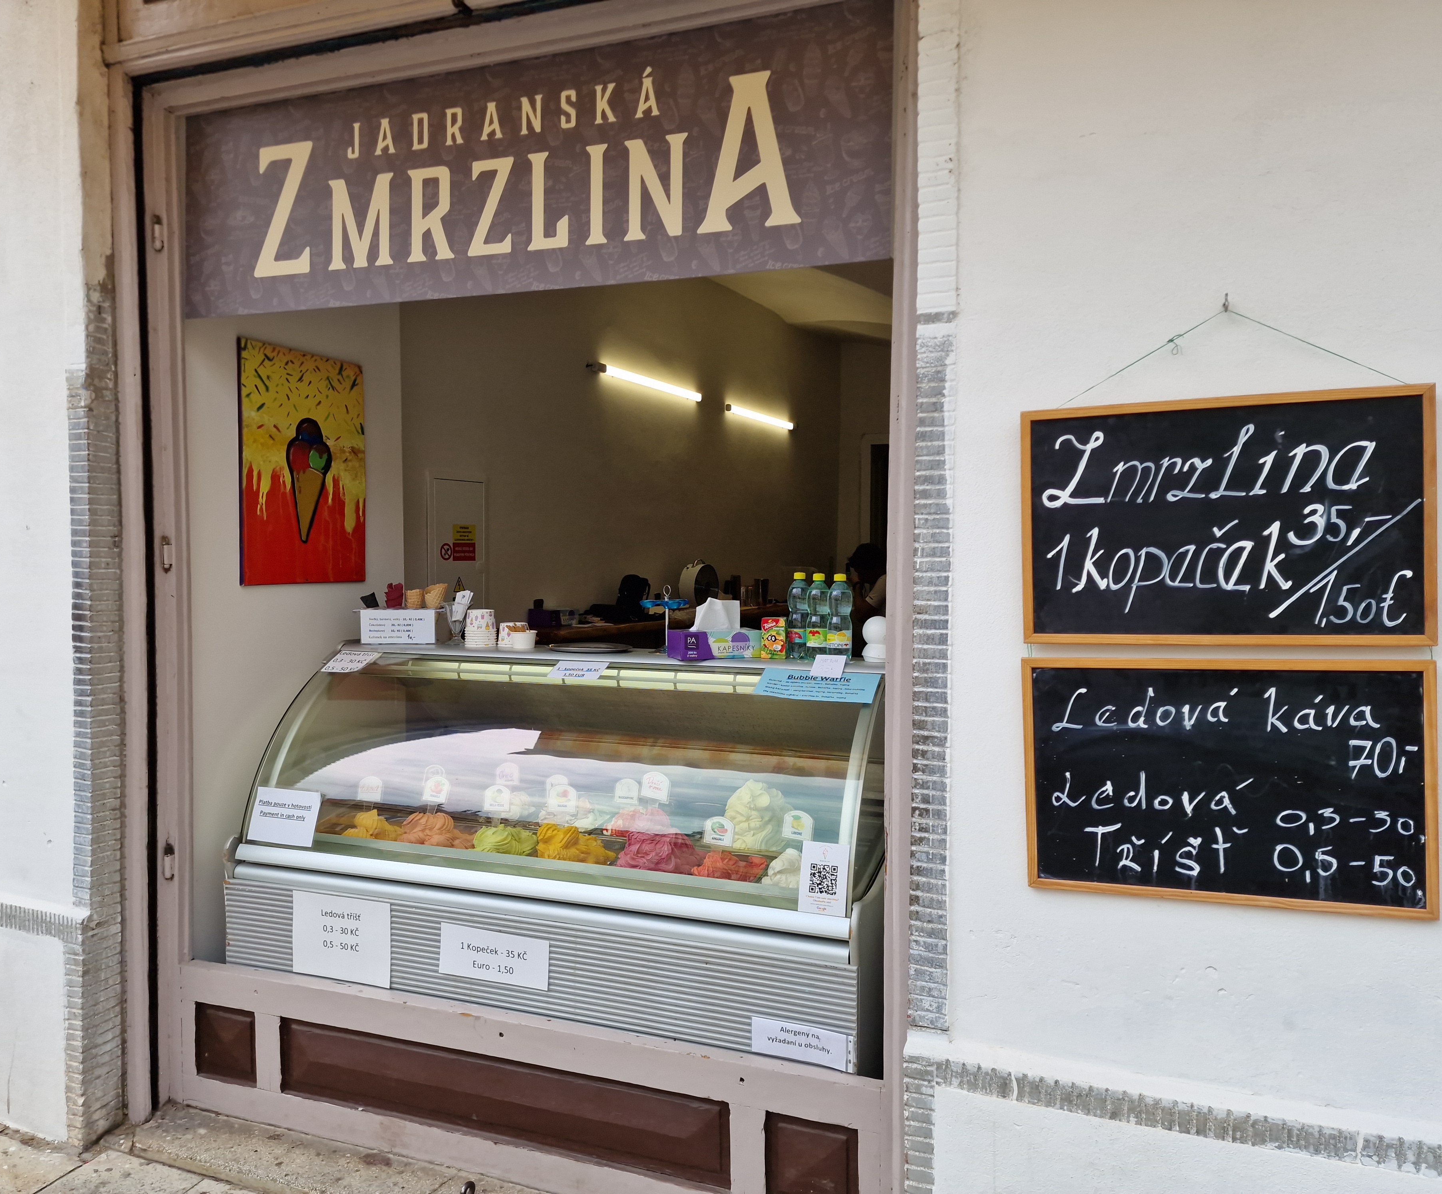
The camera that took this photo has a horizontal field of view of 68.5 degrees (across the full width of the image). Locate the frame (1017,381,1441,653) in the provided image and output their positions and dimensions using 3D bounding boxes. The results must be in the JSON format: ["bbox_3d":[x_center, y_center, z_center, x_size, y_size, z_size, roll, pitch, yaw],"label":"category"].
[{"bbox_3d":[0.806,-0.121,1.720,0.605,0.398,0.020,-1,2,20],"label":"frame"}]

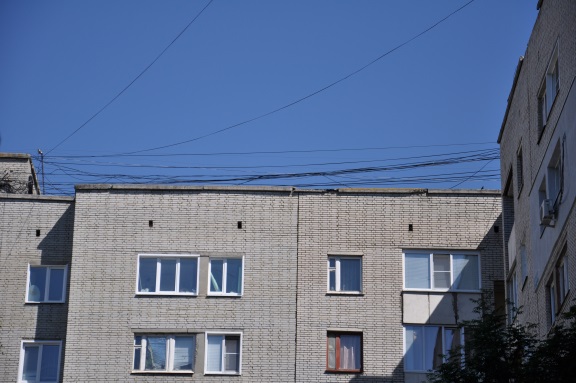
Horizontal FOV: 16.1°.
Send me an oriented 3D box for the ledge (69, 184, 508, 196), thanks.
[{"bbox_3d":[0.000,-0.042,71.833,15.038,0.250,0.400,1,-22,1],"label":"ledge"}]

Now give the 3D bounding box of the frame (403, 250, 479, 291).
[{"bbox_3d":[5.369,2.776,70.664,2.696,1.532,0.150,1,-22,1],"label":"frame"}]

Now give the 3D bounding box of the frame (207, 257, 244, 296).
[{"bbox_3d":[-2.166,2.958,70.649,1.270,1.475,0.130,1,-22,1],"label":"frame"}]

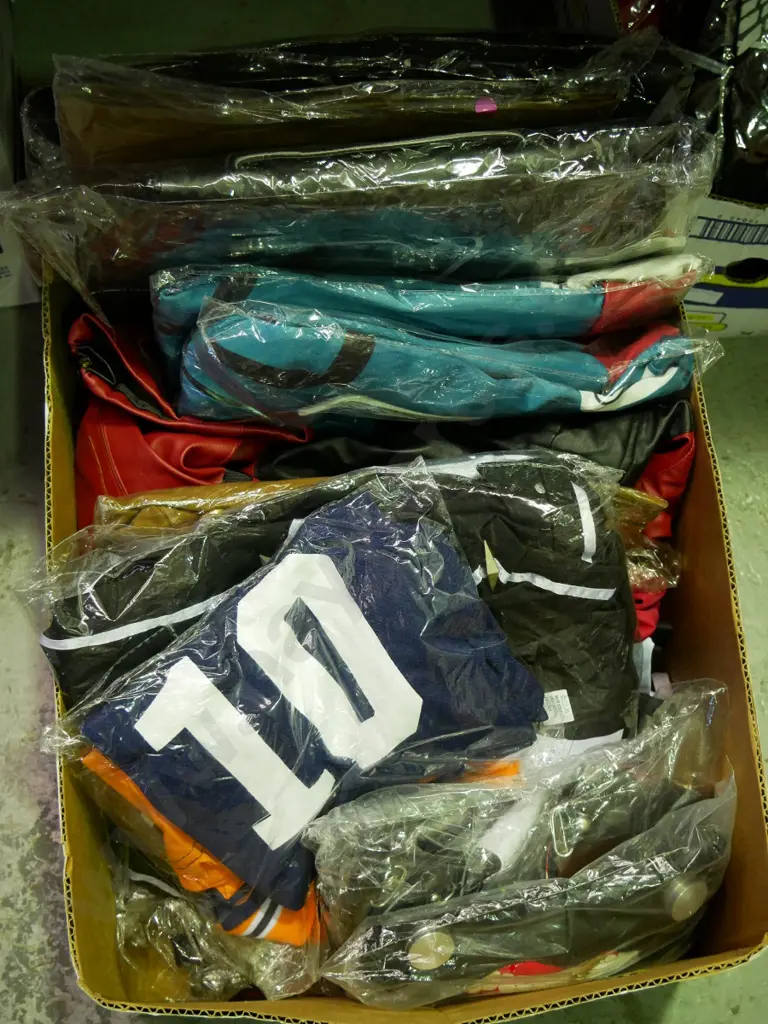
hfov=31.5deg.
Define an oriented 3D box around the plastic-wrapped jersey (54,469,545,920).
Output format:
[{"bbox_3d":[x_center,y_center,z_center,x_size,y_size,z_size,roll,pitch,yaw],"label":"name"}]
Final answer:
[{"bbox_3d":[-0.043,0.112,0.820,0.250,0.055,0.178,-38,81,-4],"label":"plastic-wrapped jersey"}]

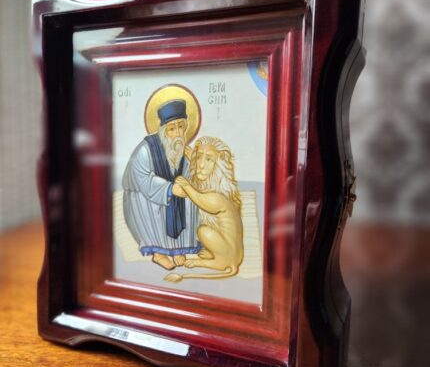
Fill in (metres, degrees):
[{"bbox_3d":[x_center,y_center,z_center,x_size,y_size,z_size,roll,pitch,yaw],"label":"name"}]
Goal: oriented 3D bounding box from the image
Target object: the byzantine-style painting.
[{"bbox_3d":[-0.026,-0.001,0.335,0.145,0.196,0.018,3,6,21],"label":"byzantine-style painting"}]

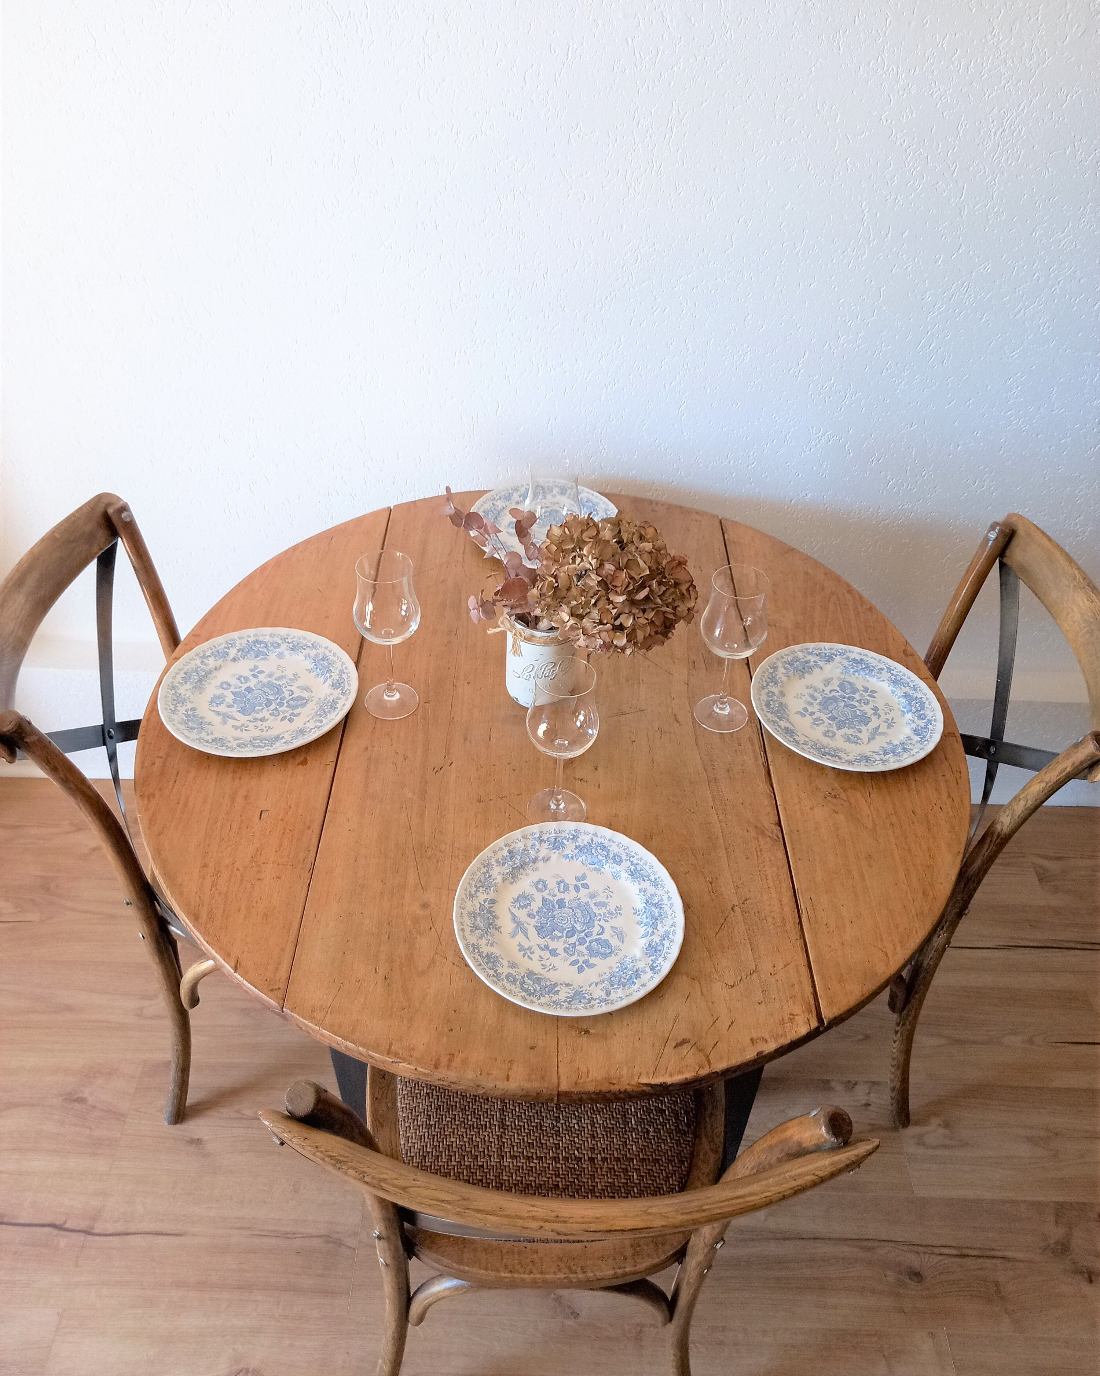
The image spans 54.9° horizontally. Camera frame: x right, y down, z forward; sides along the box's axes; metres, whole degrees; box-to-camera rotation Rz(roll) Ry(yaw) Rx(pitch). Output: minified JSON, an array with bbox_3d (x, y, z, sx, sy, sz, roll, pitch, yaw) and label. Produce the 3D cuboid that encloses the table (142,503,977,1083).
[{"bbox_3d":[-0.005,0.304,1.636,1.045,0.765,1.045,2,43,-1],"label":"table"}]

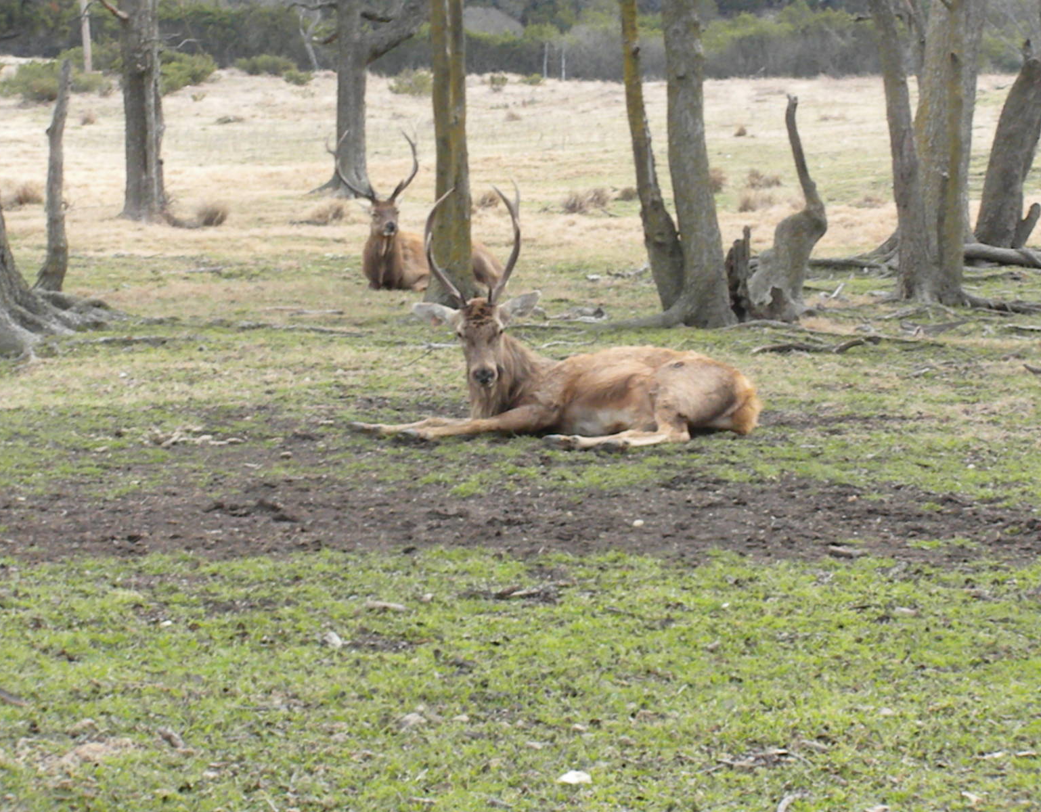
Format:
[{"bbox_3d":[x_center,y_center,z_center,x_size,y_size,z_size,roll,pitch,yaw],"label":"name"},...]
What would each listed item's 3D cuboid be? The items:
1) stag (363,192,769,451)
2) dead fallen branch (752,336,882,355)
[{"bbox_3d":[0.150,-0.391,15.584,1.660,1.030,0.900,-1,6,-10],"label":"stag"},{"bbox_3d":[1.577,-0.325,19.810,0.720,0.090,0.200,-2,6,-17],"label":"dead fallen branch"}]

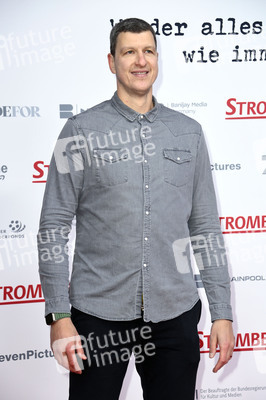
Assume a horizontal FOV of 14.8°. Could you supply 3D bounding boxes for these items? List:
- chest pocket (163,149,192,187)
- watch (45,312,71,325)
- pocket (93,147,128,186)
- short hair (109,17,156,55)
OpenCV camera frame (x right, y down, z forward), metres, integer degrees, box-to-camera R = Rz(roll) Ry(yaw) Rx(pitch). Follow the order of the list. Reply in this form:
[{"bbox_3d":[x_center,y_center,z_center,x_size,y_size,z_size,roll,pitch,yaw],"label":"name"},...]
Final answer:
[{"bbox_3d":[0.153,-0.112,3.520,0.115,0.130,0.022,-2,-2,-26],"label":"chest pocket"},{"bbox_3d":[-0.257,0.407,3.490,0.074,0.042,0.074,5,-22,-38],"label":"watch"},{"bbox_3d":[-0.074,-0.109,3.420,0.117,0.125,0.020,-1,-6,-4],"label":"pocket"},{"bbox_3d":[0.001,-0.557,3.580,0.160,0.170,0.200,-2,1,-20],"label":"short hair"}]

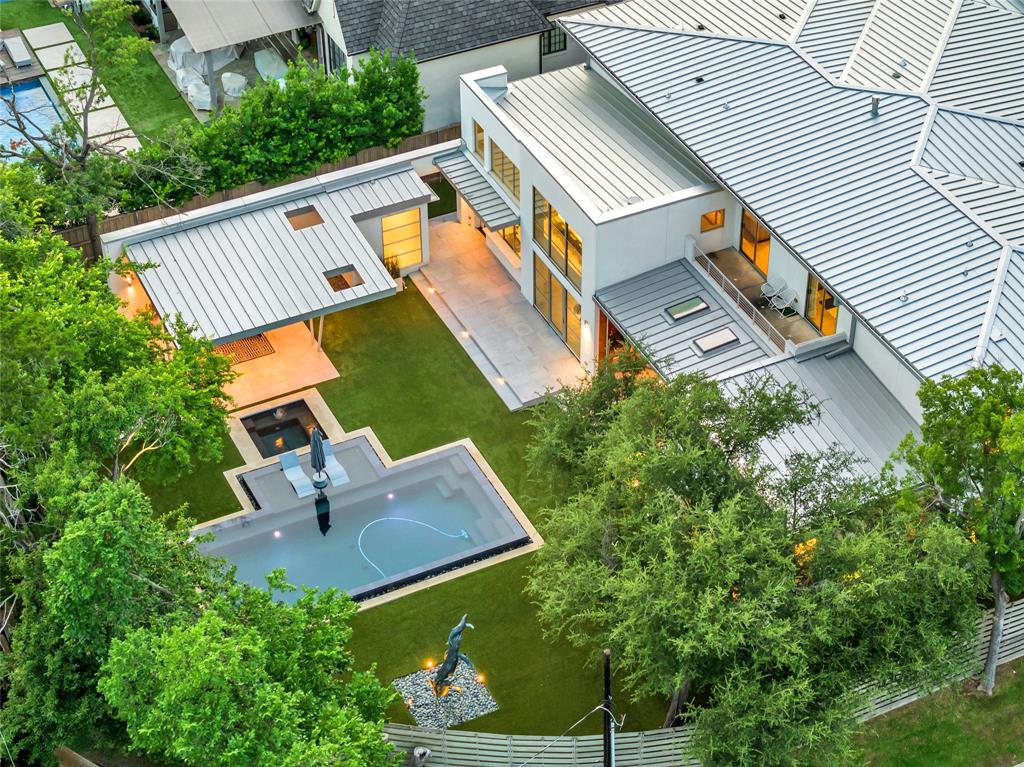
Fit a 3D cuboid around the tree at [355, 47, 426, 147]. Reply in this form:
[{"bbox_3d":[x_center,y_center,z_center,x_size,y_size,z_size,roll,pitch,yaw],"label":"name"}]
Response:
[{"bbox_3d":[-4.787,-10.744,82.601,2.731,5.581,2.731,0,40,0],"label":"tree"}]

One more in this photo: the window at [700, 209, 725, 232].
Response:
[{"bbox_3d":[6.968,-5.682,72.097,0.933,0.721,0.135,-18,43,-20],"label":"window"}]

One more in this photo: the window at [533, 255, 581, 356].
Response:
[{"bbox_3d":[1.715,-2.793,75.112,0.150,2.386,3.721,-18,43,-20],"label":"window"}]

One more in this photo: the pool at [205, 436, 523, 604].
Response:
[{"bbox_3d":[-5.594,5.069,68.965,10.272,1.306,7.327,-18,43,-20],"label":"pool"}]

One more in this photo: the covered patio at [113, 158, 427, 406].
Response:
[{"bbox_3d":[-7.743,-3.585,75.254,12.167,3.780,7.147,-18,43,-20],"label":"covered patio"}]

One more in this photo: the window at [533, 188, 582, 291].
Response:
[{"bbox_3d":[1.677,-5.043,73.300,0.150,2.303,3.721,-18,43,-20],"label":"window"}]

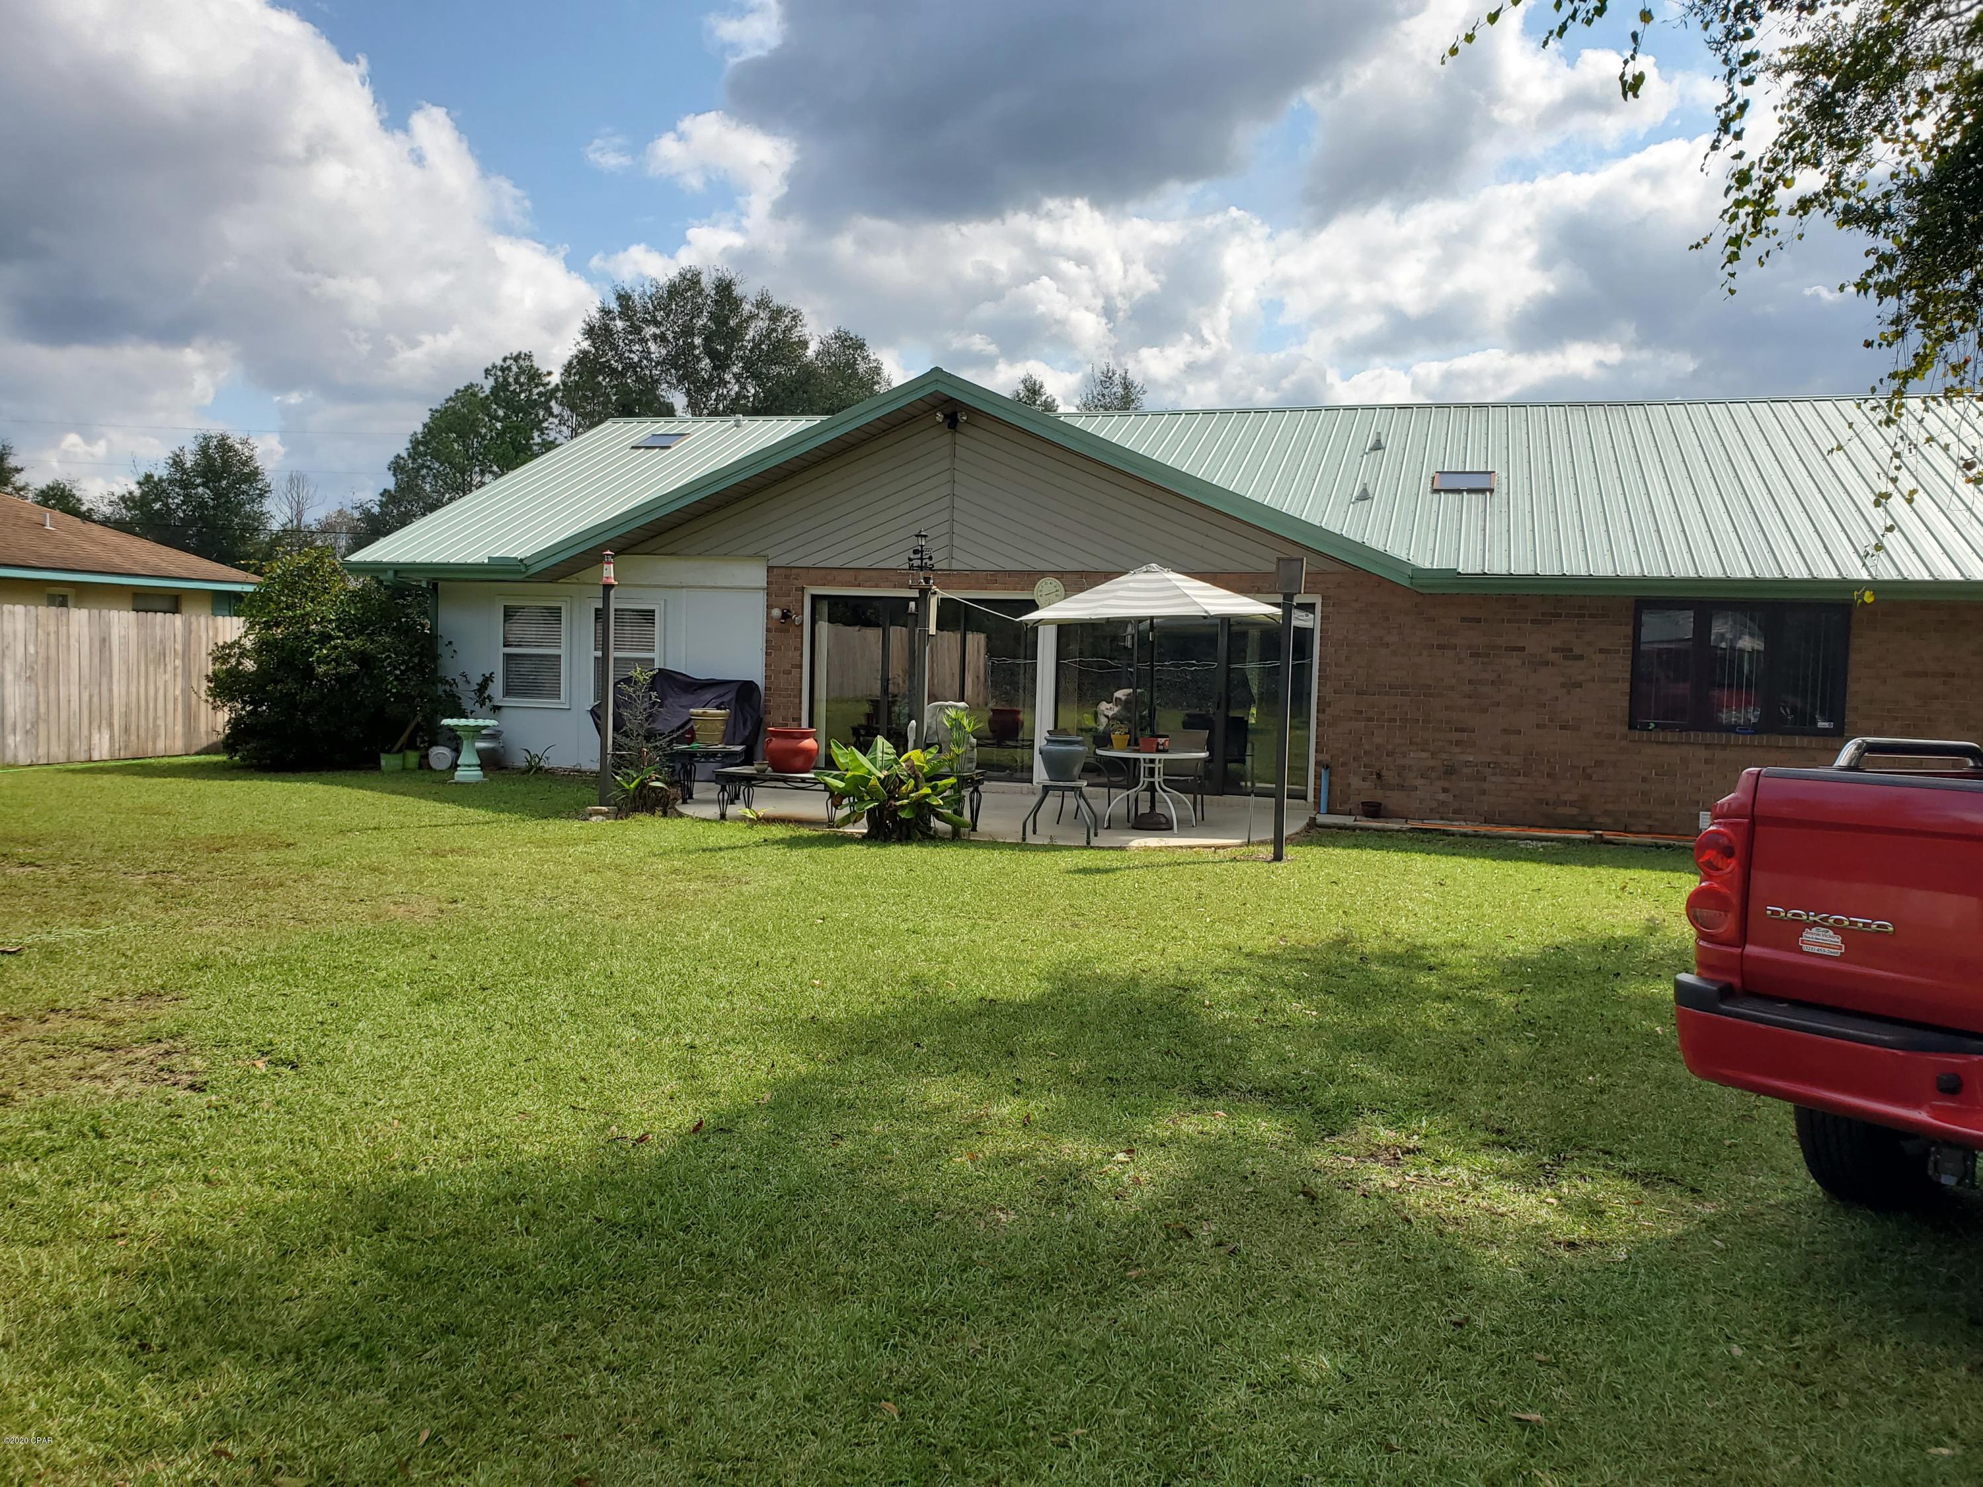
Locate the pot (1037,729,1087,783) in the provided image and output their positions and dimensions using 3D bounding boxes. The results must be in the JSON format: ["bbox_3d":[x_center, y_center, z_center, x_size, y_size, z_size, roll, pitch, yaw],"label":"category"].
[{"bbox_3d":[0.592,0.129,12.382,0.420,0.380,0.410,2,4,0],"label":"pot"}]

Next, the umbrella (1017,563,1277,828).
[{"bbox_3d":[1.430,-0.426,13.347,2.320,2.345,2.280,2,4,0],"label":"umbrella"}]

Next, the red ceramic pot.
[{"bbox_3d":[-1.769,0.034,13.231,0.480,0.408,0.470,2,4,0],"label":"red ceramic pot"}]

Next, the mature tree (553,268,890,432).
[{"bbox_3d":[-7.916,-7.738,43.614,9.900,12.900,9.000,2,4,0],"label":"mature tree"}]

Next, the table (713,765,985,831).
[{"bbox_3d":[-1.245,0.458,13.007,2.380,0.470,0.680,2,4,12],"label":"table"}]

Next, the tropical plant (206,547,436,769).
[{"bbox_3d":[-8.199,-1.071,18.183,2.700,2.620,2.550,2,4,0],"label":"tropical plant"}]

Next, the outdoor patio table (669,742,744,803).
[{"bbox_3d":[-2.749,0.299,14.402,0.640,0.525,0.600,2,4,0],"label":"outdoor patio table"}]

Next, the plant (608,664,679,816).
[{"bbox_3d":[-3.101,-0.054,13.278,0.630,1.340,0.600,2,4,0],"label":"plant"}]

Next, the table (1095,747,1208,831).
[{"bbox_3d":[1.450,0.404,13.379,1.010,0.685,1.000,2,4,0],"label":"table"}]

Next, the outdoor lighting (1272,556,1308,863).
[{"bbox_3d":[2.347,-0.262,11.825,0.215,2.410,0.160,3,4,18],"label":"outdoor lighting"}]

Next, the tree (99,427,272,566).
[{"bbox_3d":[-31.240,-7.443,57.703,6.700,9.200,6.200,2,4,0],"label":"tree"}]

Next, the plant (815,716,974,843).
[{"bbox_3d":[-0.806,0.269,12.393,1.300,1.000,1.120,2,4,0],"label":"plant"}]

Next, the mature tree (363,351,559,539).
[{"bbox_3d":[-16.834,-7.248,47.669,6.600,10.900,6.200,2,4,0],"label":"mature tree"}]

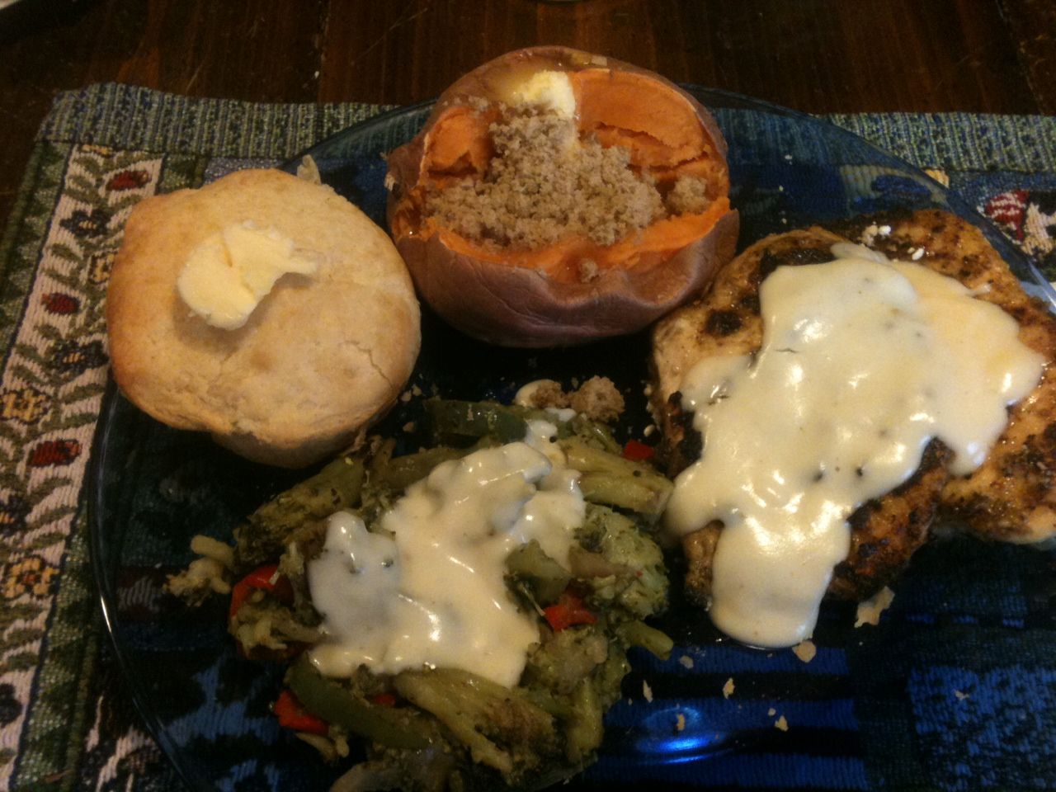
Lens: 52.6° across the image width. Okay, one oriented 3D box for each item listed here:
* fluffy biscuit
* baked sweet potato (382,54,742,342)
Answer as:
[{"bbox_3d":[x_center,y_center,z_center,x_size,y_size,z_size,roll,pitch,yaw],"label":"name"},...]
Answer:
[{"bbox_3d":[-0.069,-0.023,0.285,0.082,0.049,0.082,1,56,-1],"label":"fluffy biscuit"},{"bbox_3d":[0.010,-0.056,0.299,0.099,0.068,0.089,1,56,-1],"label":"baked sweet potato"}]

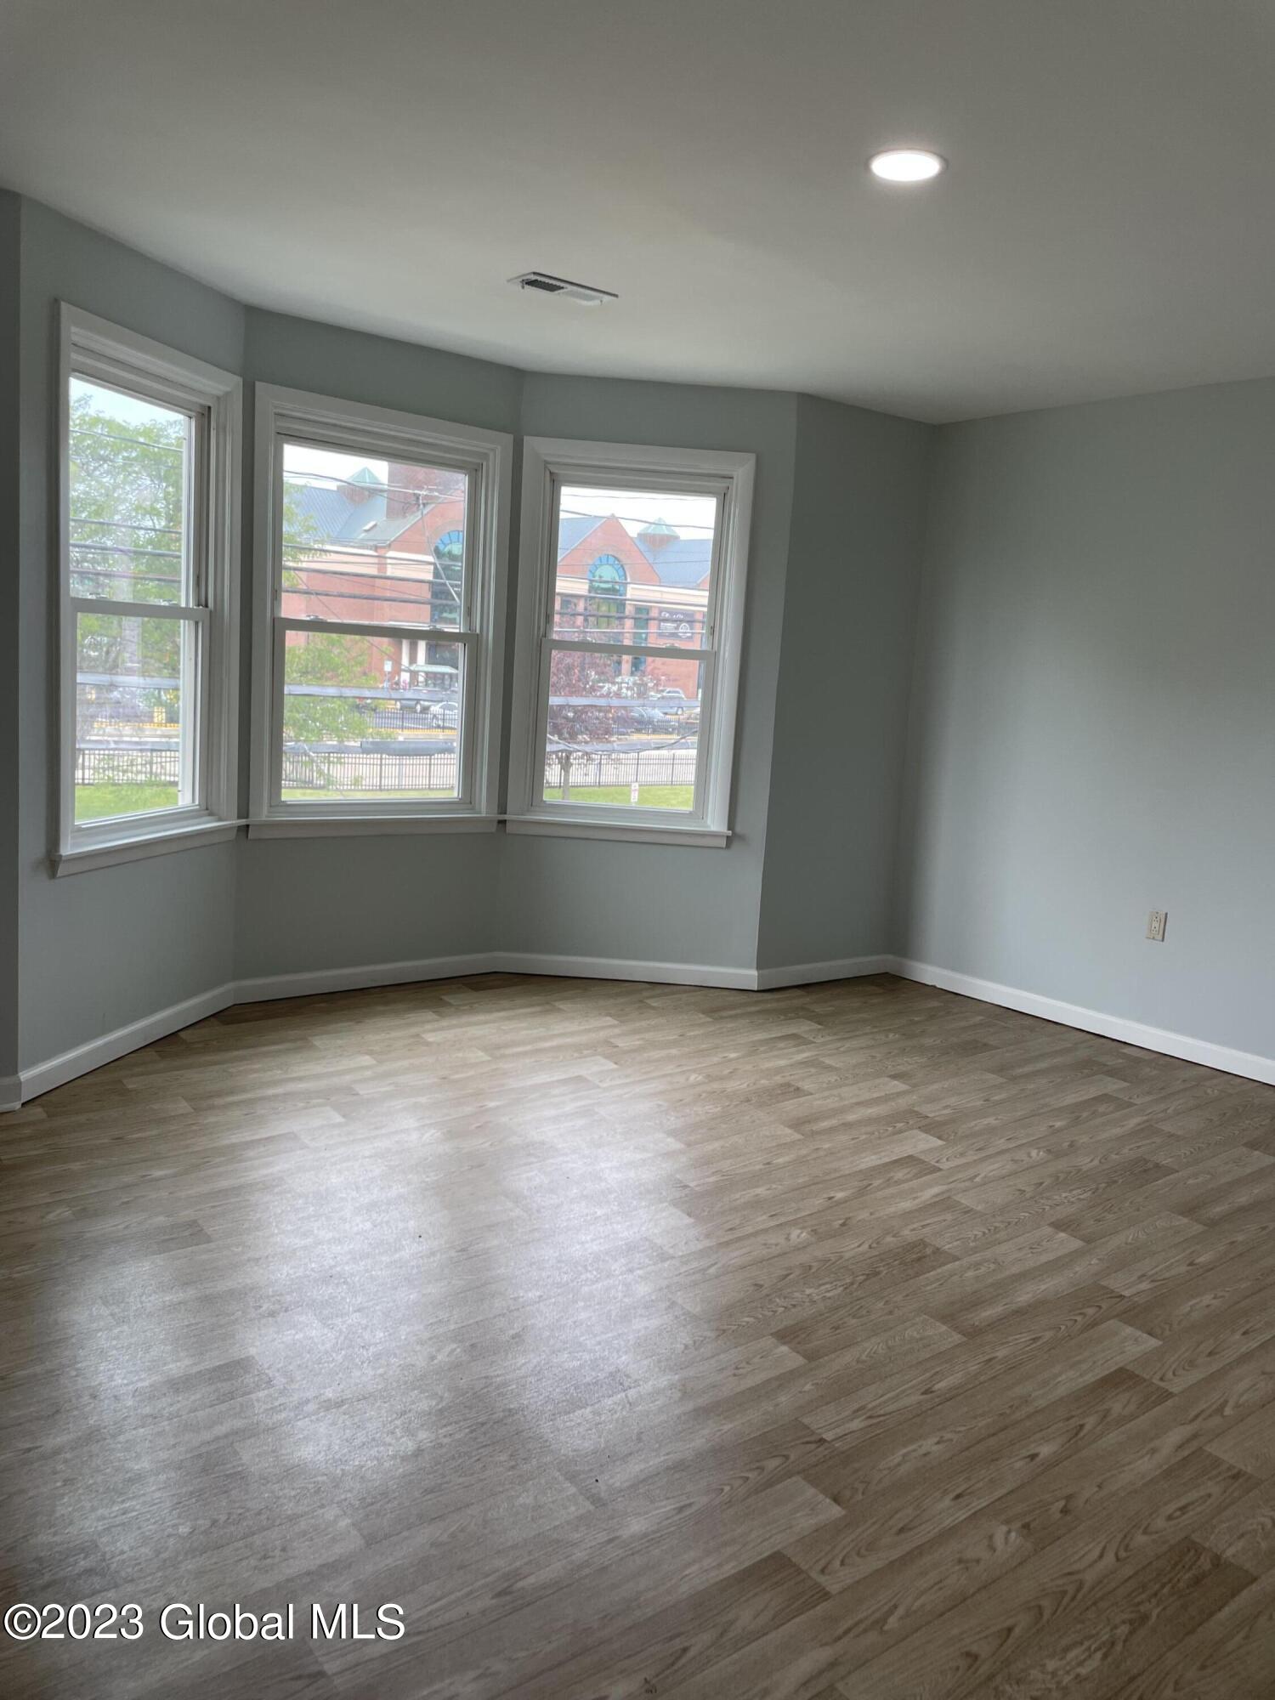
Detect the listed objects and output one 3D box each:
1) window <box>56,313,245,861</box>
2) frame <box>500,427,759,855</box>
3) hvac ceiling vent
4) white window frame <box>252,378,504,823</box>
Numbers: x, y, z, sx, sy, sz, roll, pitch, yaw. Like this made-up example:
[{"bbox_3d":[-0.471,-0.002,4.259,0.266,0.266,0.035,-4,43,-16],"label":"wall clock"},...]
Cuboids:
[{"bbox_3d":[-1.537,-0.761,4.015,0.100,1.580,0.928,6,8,13],"label":"window"},{"bbox_3d":[-0.037,-0.835,5.210,0.913,1.580,0.100,4,8,0],"label":"frame"},{"bbox_3d":[-0.225,-1.700,3.891,0.305,0.020,0.152,-3,10,-38],"label":"hvac ceiling vent"},{"bbox_3d":[-0.970,-0.843,4.851,1.050,1.580,0.100,-3,10,-38],"label":"white window frame"}]

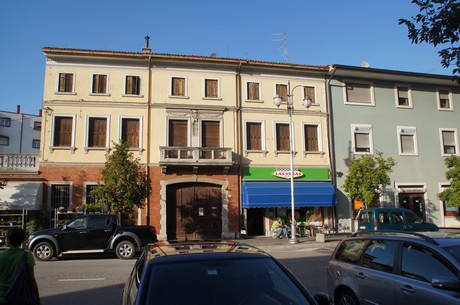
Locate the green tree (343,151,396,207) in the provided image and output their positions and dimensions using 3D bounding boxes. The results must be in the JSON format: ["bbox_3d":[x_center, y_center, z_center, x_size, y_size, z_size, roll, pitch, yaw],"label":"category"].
[{"bbox_3d":[8.068,2.341,19.654,2.850,4.899,2.800,1,-8,-12],"label":"green tree"}]

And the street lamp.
[{"bbox_3d":[3.389,0.370,17.735,2.153,8.455,0.600,1,-9,-11],"label":"street lamp"}]

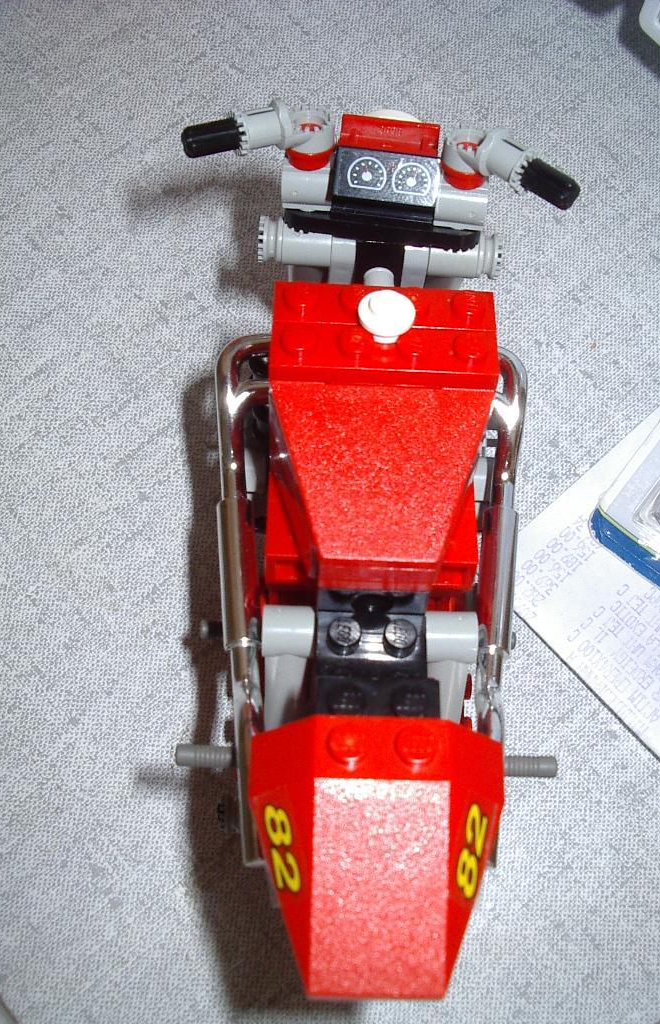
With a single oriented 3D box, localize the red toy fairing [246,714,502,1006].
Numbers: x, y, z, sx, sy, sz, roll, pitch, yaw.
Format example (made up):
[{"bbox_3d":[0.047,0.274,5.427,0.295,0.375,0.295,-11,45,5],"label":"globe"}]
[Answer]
[{"bbox_3d":[0.006,0.042,0.137,0.032,0.011,0.032,2,58,-1],"label":"red toy fairing"}]

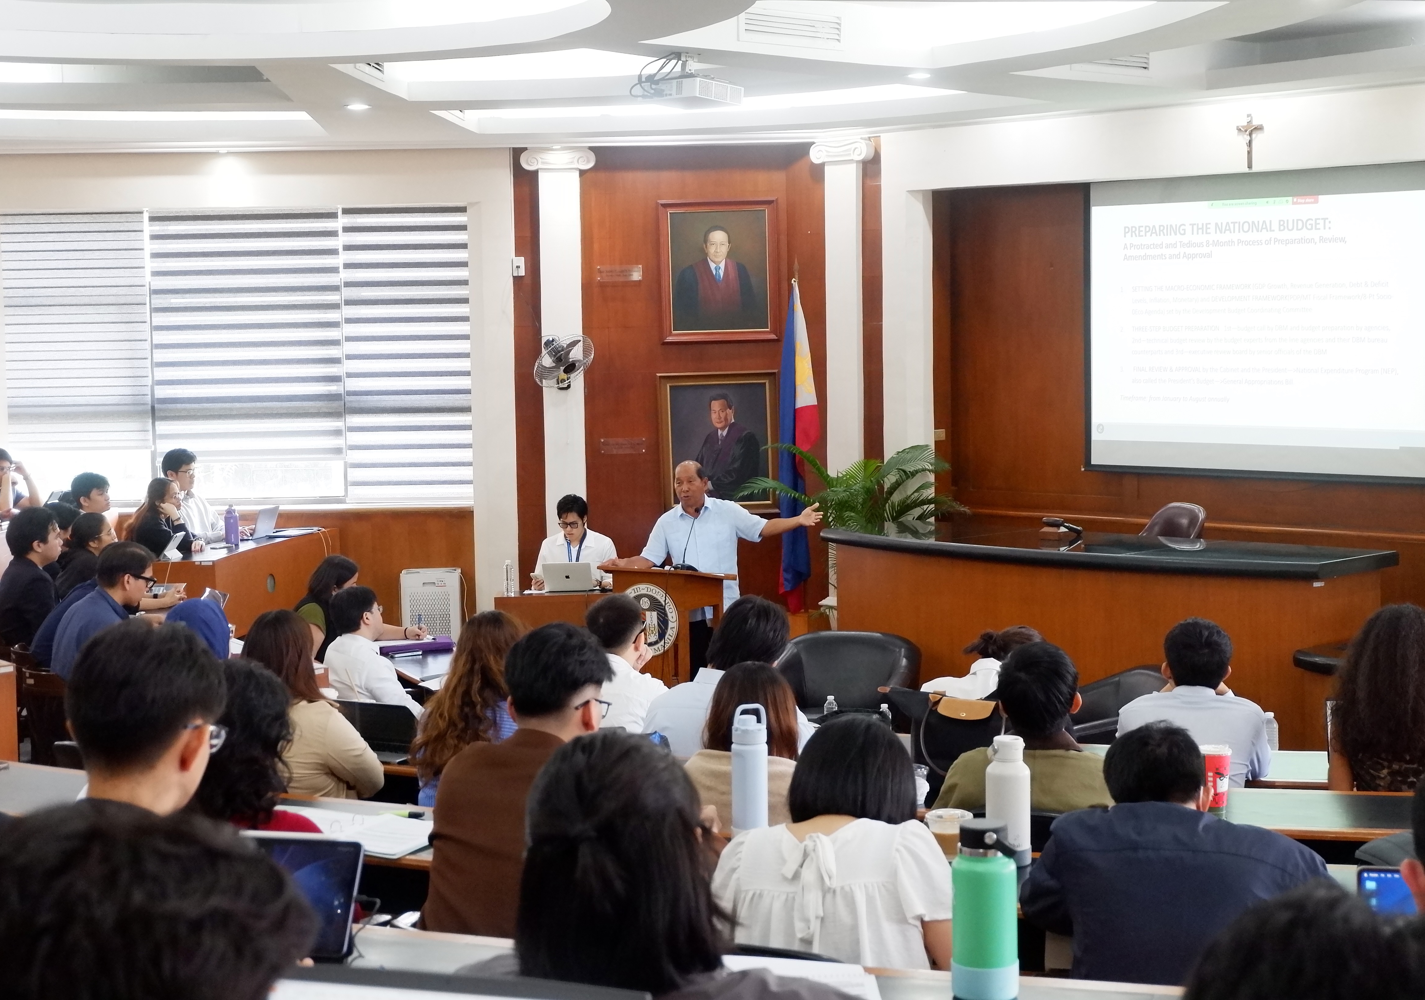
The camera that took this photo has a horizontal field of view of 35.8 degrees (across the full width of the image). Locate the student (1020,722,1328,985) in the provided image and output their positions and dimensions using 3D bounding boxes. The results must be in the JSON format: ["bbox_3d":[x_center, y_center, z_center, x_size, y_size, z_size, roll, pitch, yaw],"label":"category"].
[{"bbox_3d":[0.790,0.938,3.788,0.560,1.100,0.760,0,5,9],"label":"student"}]

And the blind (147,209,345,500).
[{"bbox_3d":[-3.143,-0.997,14.900,1.300,1.910,0.080,-1,5,0],"label":"blind"}]

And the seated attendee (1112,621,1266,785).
[{"bbox_3d":[1.329,0.939,6.043,0.480,1.250,0.720,0,4,13],"label":"seated attendee"}]

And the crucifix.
[{"bbox_3d":[3.212,-2.141,13.200,0.185,0.345,0.050,3,6,43],"label":"crucifix"}]

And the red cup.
[{"bbox_3d":[1.130,0.626,5.000,0.093,0.152,0.093,-1,4,0],"label":"red cup"}]

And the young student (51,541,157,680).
[{"bbox_3d":[-2.164,0.759,8.019,0.750,1.220,0.500,-3,5,-29],"label":"young student"}]

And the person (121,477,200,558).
[{"bbox_3d":[-3.019,0.470,12.142,0.750,1.200,0.480,-1,4,3],"label":"person"}]

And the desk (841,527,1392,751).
[{"bbox_3d":[2.017,0.820,12.366,3.290,1.160,1.070,3,6,42],"label":"desk"}]

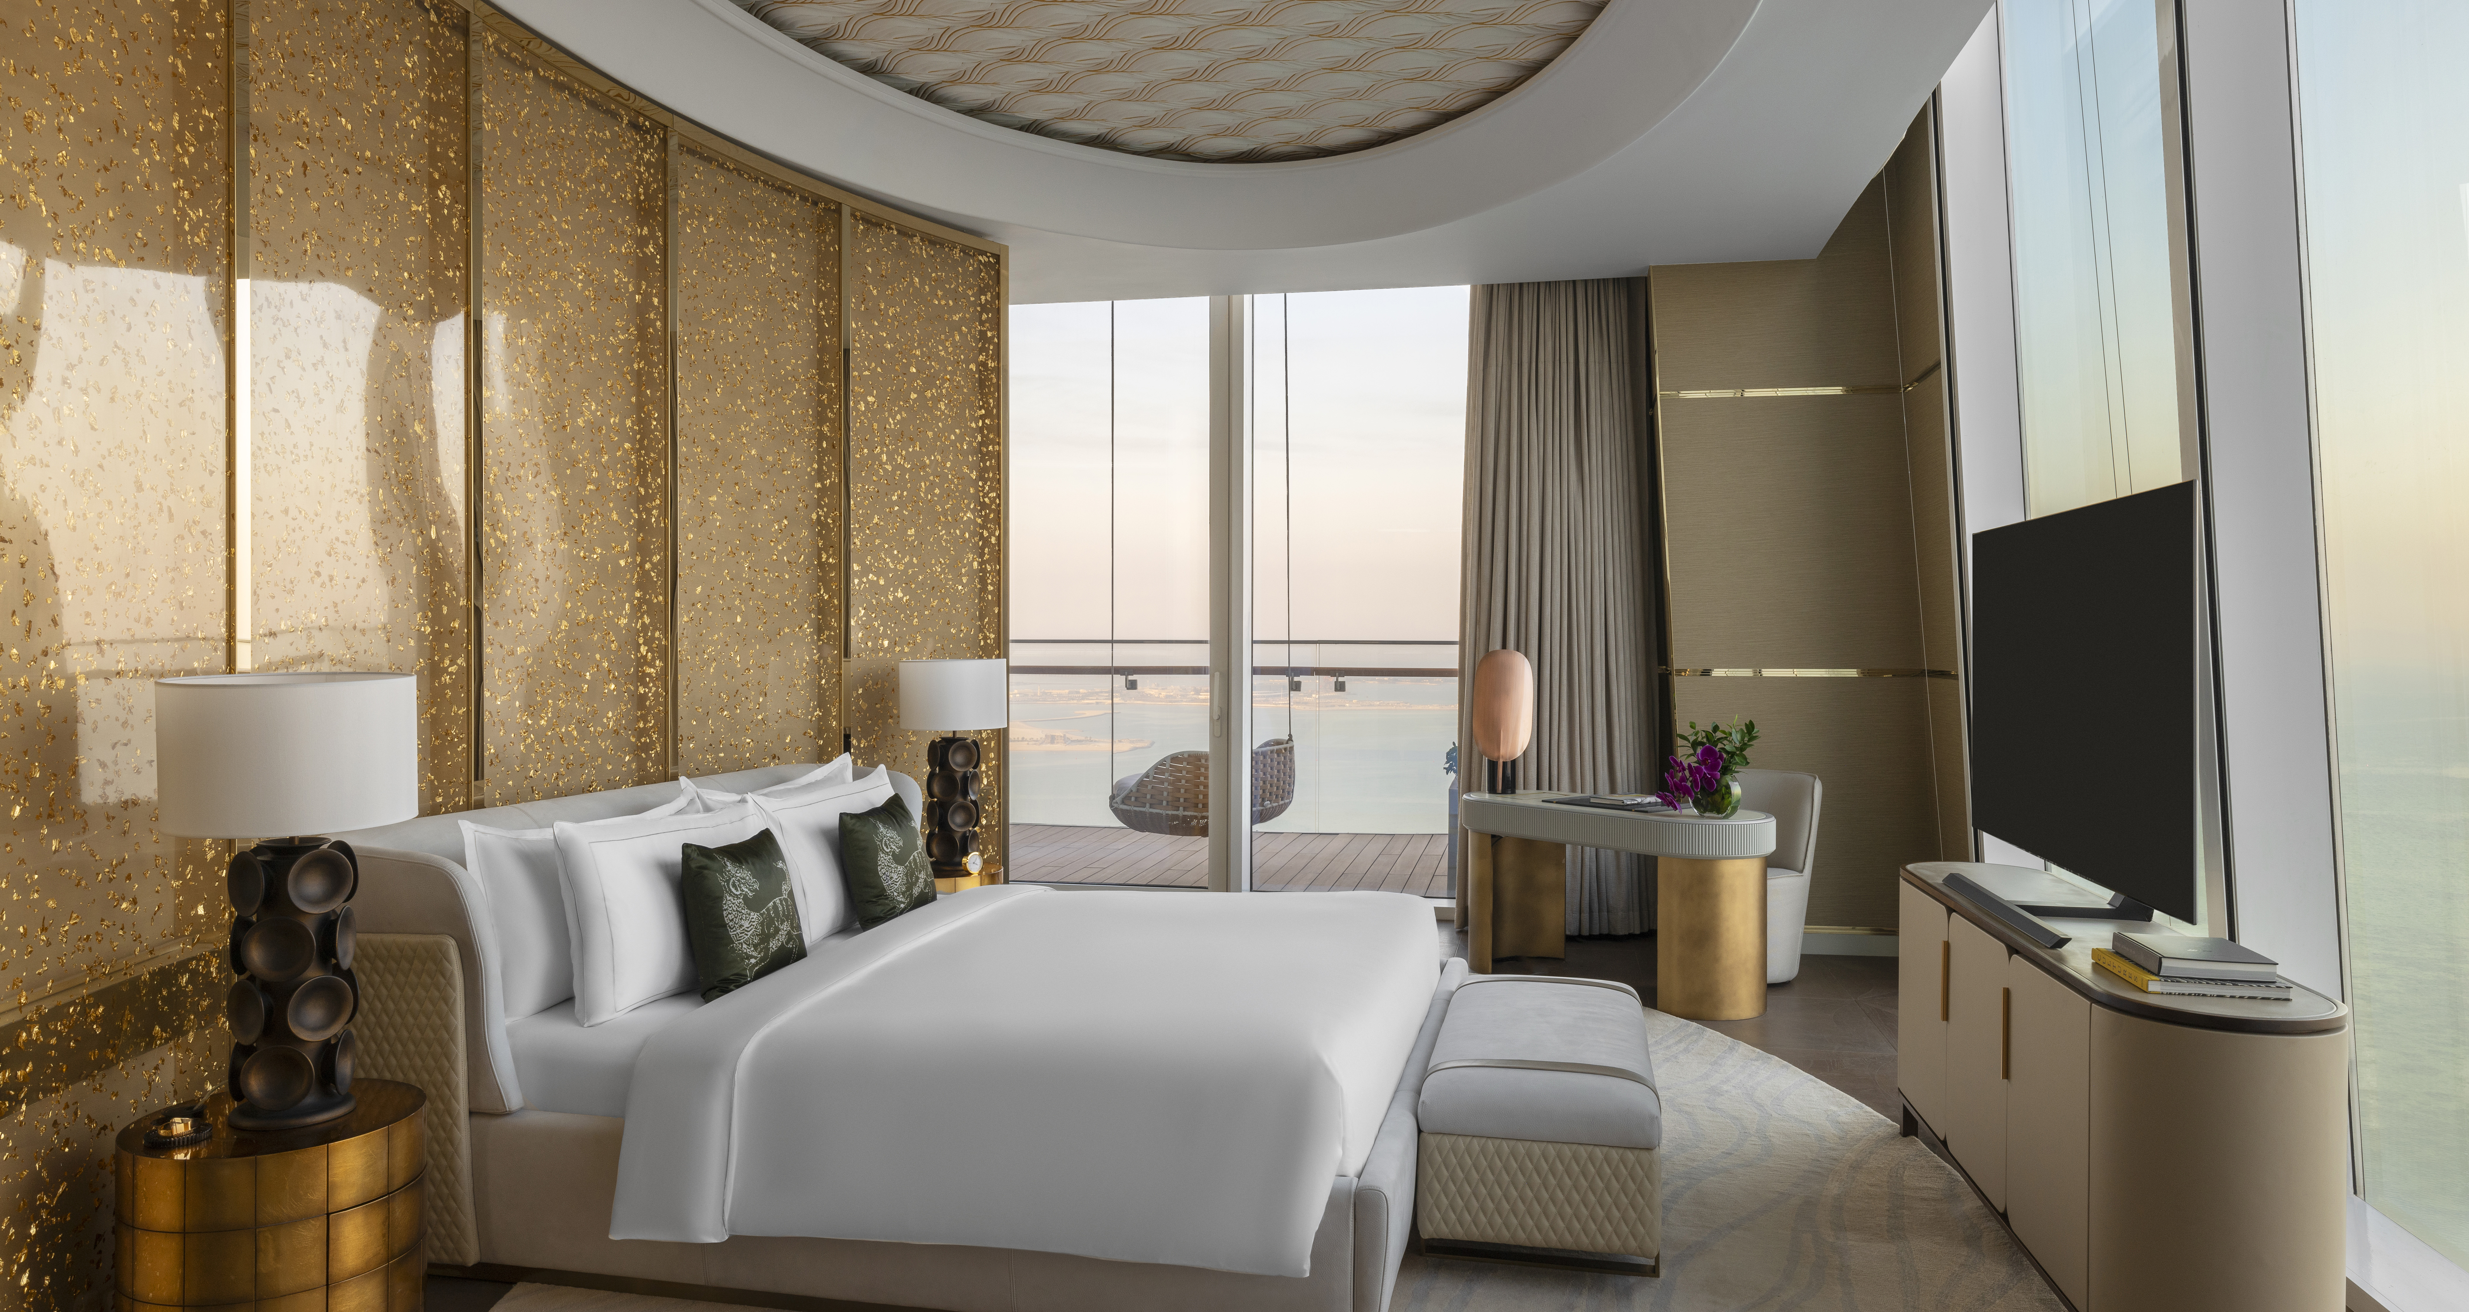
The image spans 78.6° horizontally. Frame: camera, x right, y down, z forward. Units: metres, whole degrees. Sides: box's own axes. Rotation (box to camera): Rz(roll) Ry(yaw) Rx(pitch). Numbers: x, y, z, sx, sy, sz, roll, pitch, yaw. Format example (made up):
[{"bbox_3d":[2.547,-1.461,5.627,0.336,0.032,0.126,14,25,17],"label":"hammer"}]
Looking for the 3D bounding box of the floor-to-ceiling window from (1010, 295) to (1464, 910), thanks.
[{"bbox_3d":[0.020,-0.290,7.838,2.450,3.170,0.120,0,0,12],"label":"floor-to-ceiling window"}]

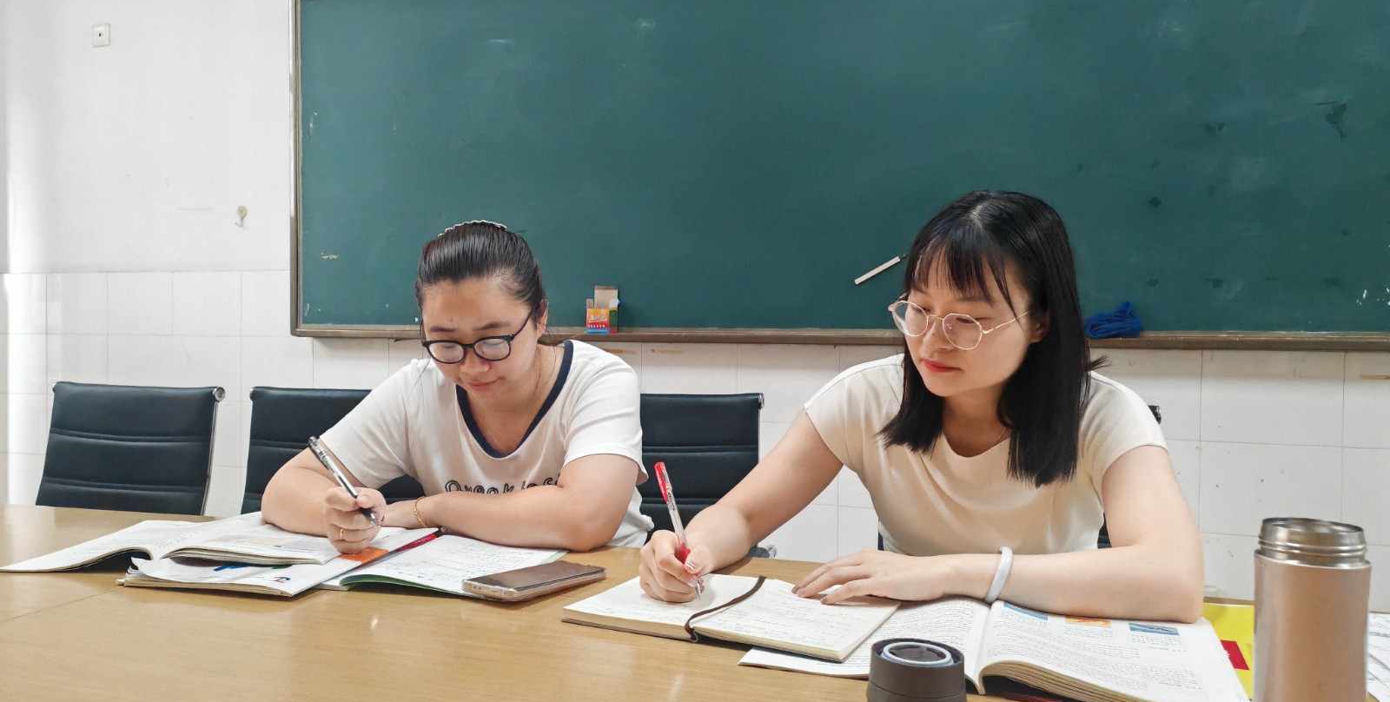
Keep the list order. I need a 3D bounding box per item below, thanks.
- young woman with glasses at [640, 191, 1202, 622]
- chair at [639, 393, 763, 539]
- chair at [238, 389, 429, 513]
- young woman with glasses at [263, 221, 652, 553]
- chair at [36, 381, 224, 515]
[{"bbox_3d":[0.312,0.419,1.292,0.560,1.196,0.860,1,1,17],"label":"young woman with glasses"},{"bbox_3d":[-0.135,0.547,1.864,0.570,0.915,0.600,1,1,8],"label":"chair"},{"bbox_3d":[-0.766,0.540,1.807,0.570,0.915,0.600,1,1,11],"label":"chair"},{"bbox_3d":[-0.278,0.416,1.562,0.520,1.180,0.800,1,1,17],"label":"young woman with glasses"},{"bbox_3d":[-1.321,0.531,1.941,0.570,0.915,0.600,1,1,18],"label":"chair"}]

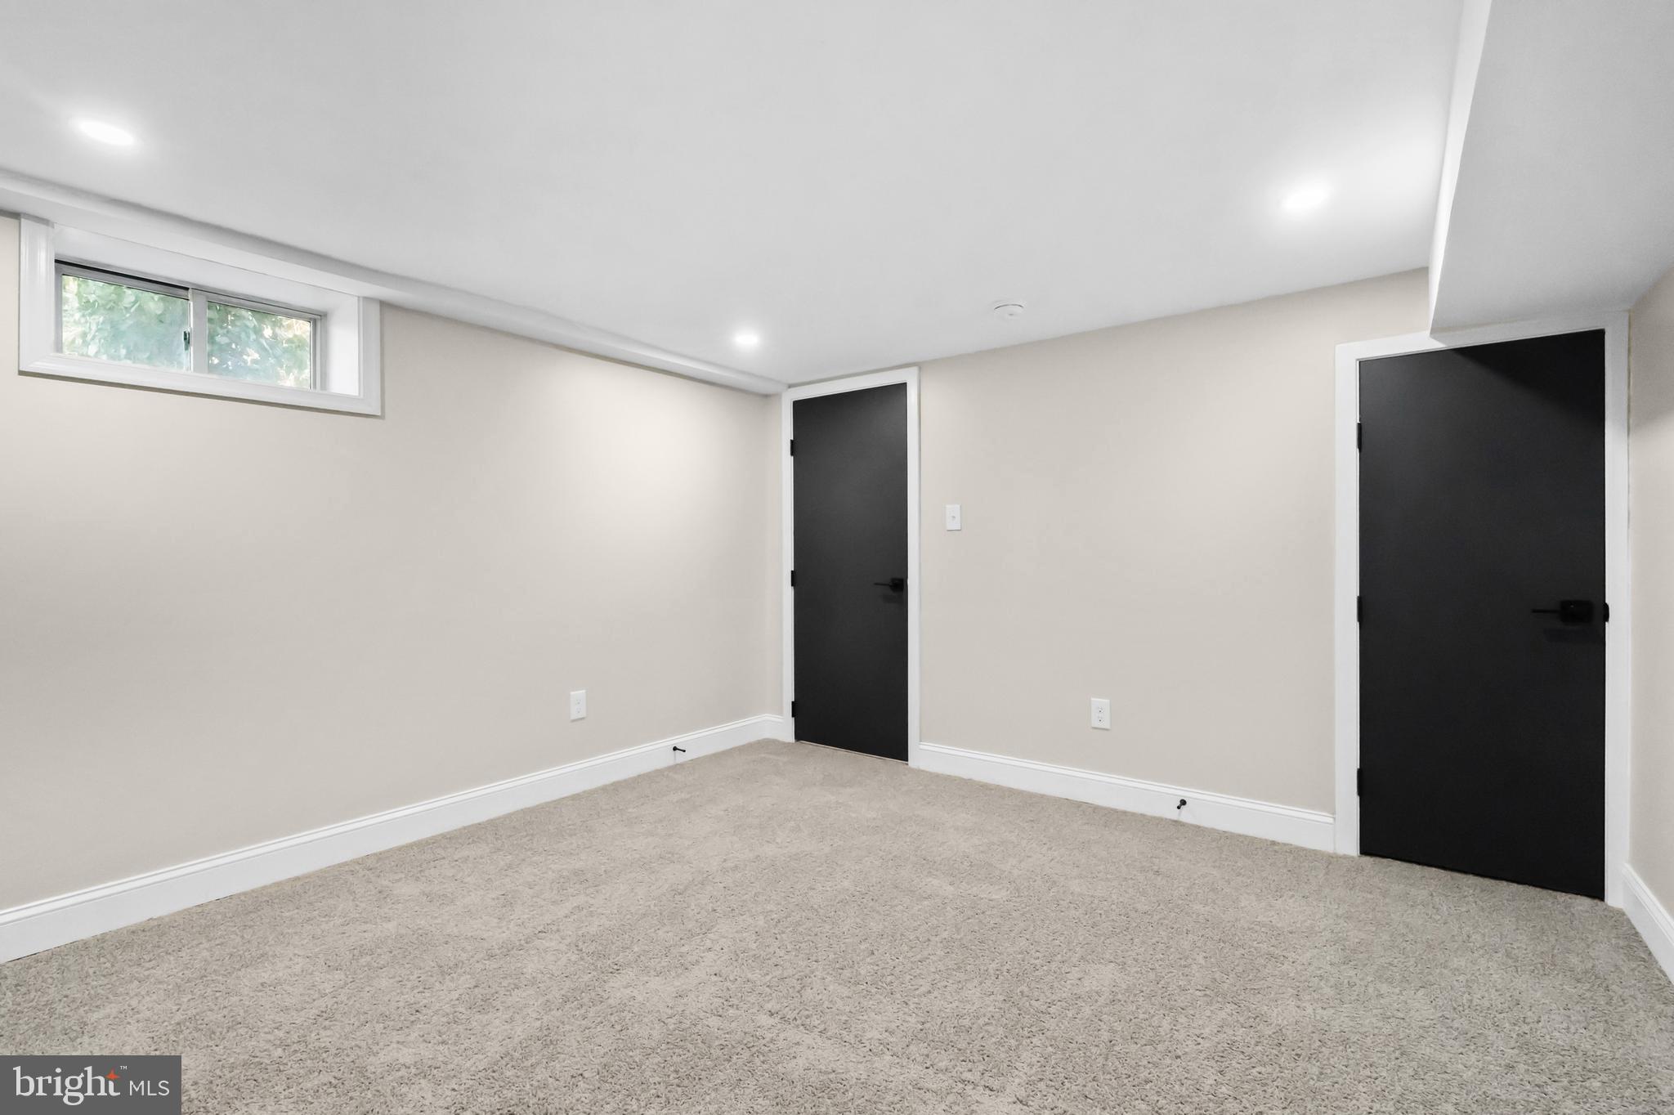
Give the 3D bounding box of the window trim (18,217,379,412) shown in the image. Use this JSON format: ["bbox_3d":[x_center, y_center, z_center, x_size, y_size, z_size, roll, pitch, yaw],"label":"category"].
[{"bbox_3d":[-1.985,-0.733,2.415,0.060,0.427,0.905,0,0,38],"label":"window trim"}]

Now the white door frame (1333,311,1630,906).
[{"bbox_3d":[2.107,0.153,2.478,0.742,1.837,0.055,0,0,38],"label":"white door frame"}]

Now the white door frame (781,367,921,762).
[{"bbox_3d":[0.066,0.055,4.045,0.922,2.036,0.055,0,0,38],"label":"white door frame"}]

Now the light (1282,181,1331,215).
[{"bbox_3d":[1.274,-0.981,2.022,0.126,0.025,0.126,0,0,38],"label":"light"}]

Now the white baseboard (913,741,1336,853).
[{"bbox_3d":[1.118,1.004,3.230,1.742,0.135,0.020,0,0,38],"label":"white baseboard"}]

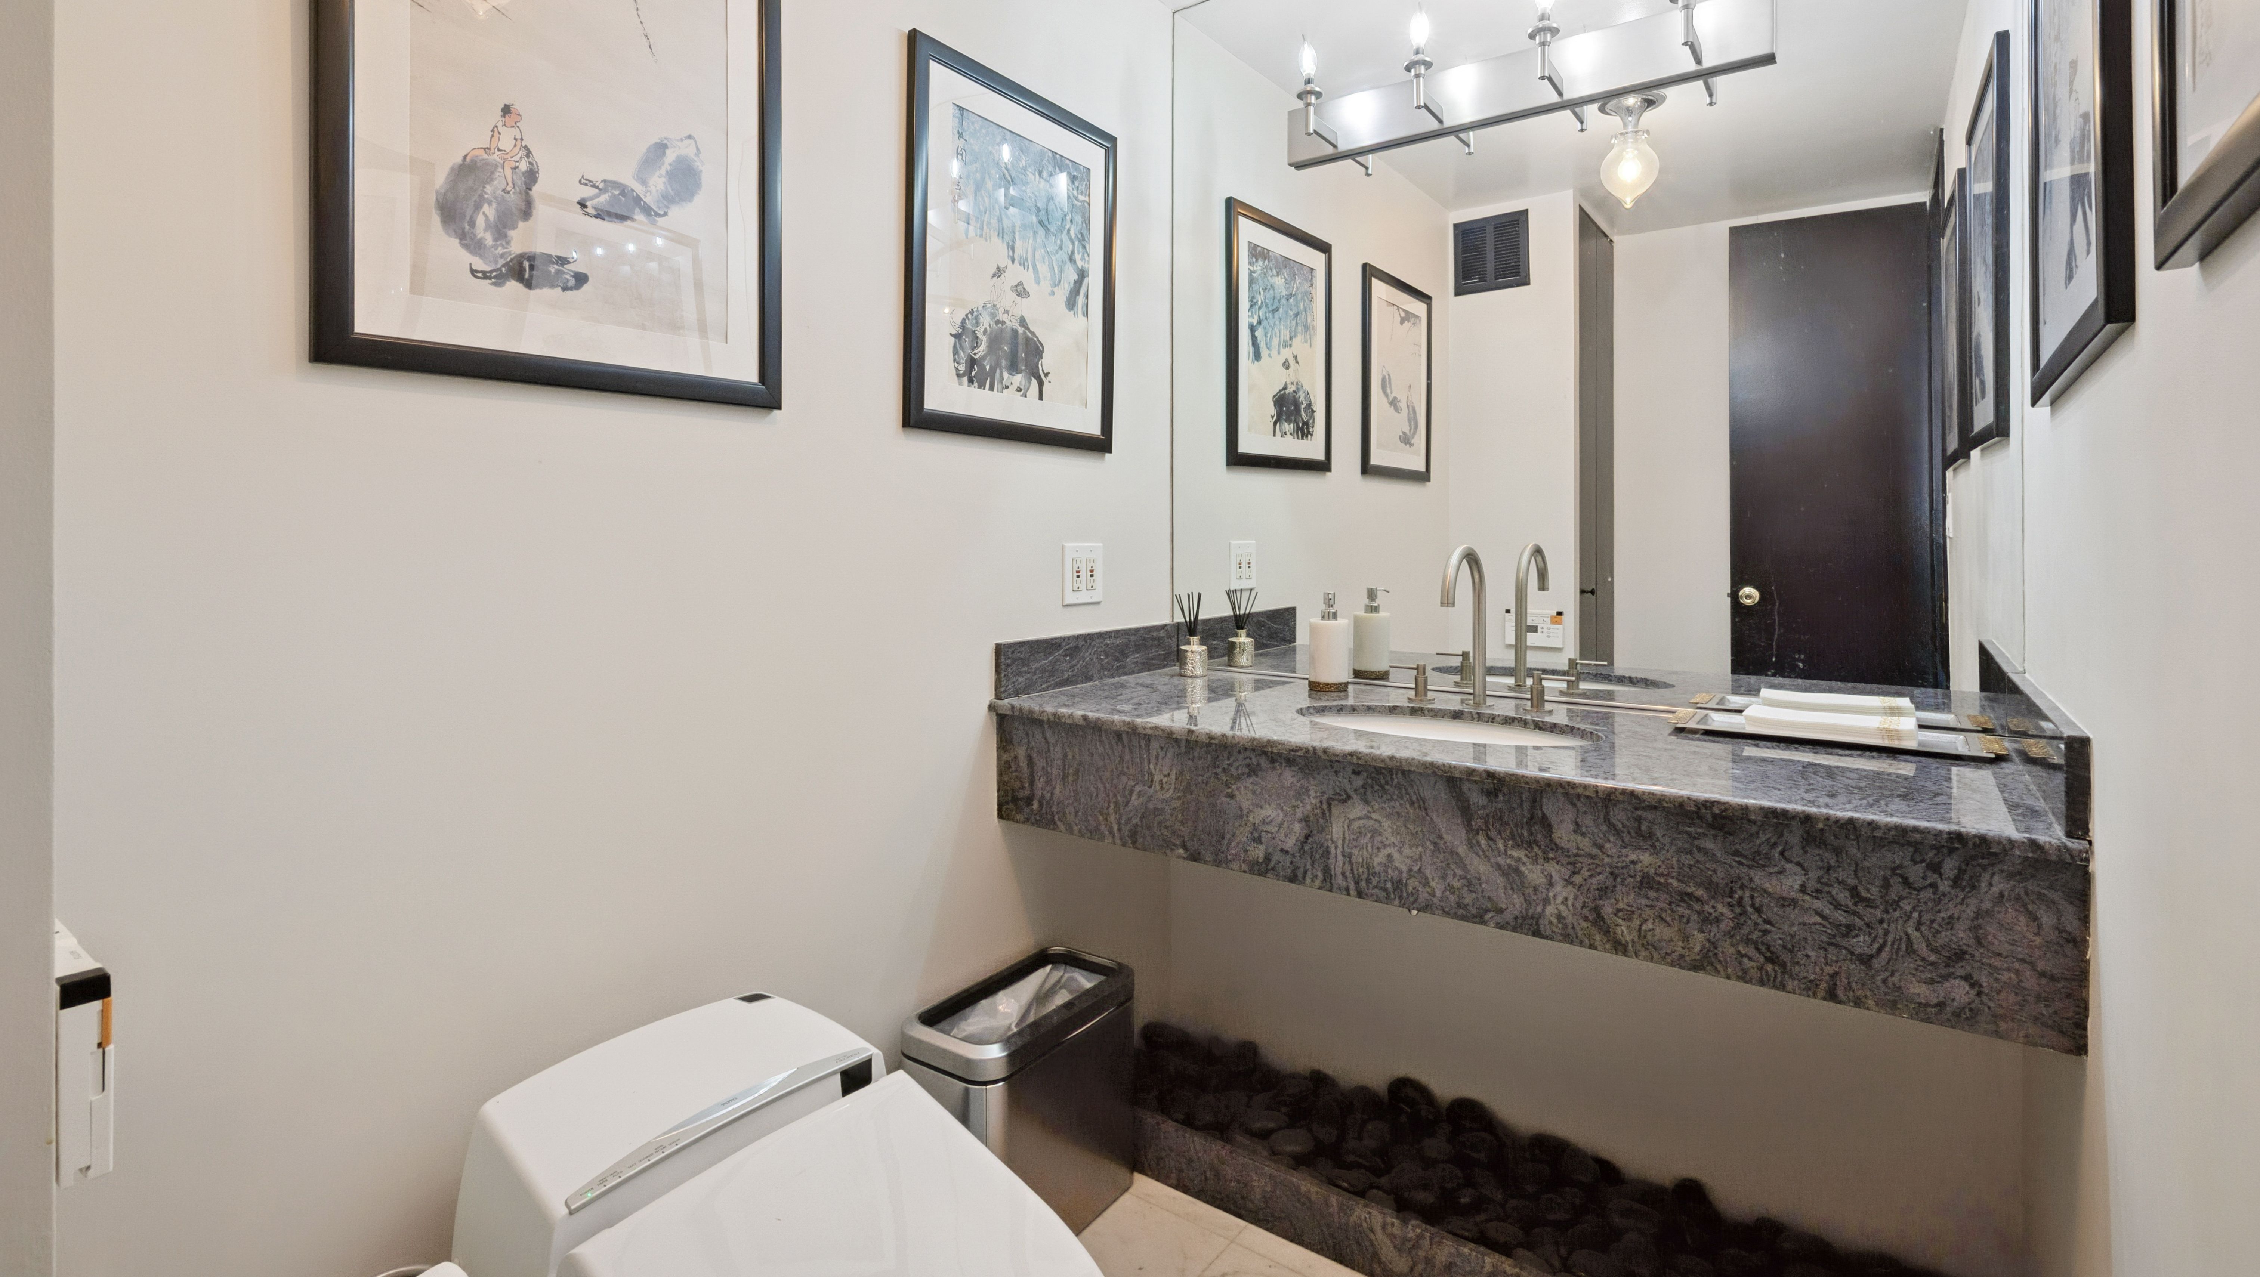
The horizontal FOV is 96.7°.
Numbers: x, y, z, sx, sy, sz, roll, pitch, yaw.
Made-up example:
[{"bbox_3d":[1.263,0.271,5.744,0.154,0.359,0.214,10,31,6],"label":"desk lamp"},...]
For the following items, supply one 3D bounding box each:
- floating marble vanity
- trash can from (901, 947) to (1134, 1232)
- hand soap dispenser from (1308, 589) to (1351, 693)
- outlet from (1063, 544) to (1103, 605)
[{"bbox_3d":[0.513,0.194,1.646,1.469,0.320,0.589,4,6,36],"label":"floating marble vanity"},{"bbox_3d":[-0.173,0.803,1.721,0.206,0.385,0.385,4,6,36],"label":"trash can"},{"bbox_3d":[0.389,0.009,1.955,0.077,0.192,0.083,1,5,11],"label":"hand soap dispenser"},{"bbox_3d":[-0.090,-0.132,2.032,0.009,0.124,0.125,4,6,36],"label":"outlet"}]

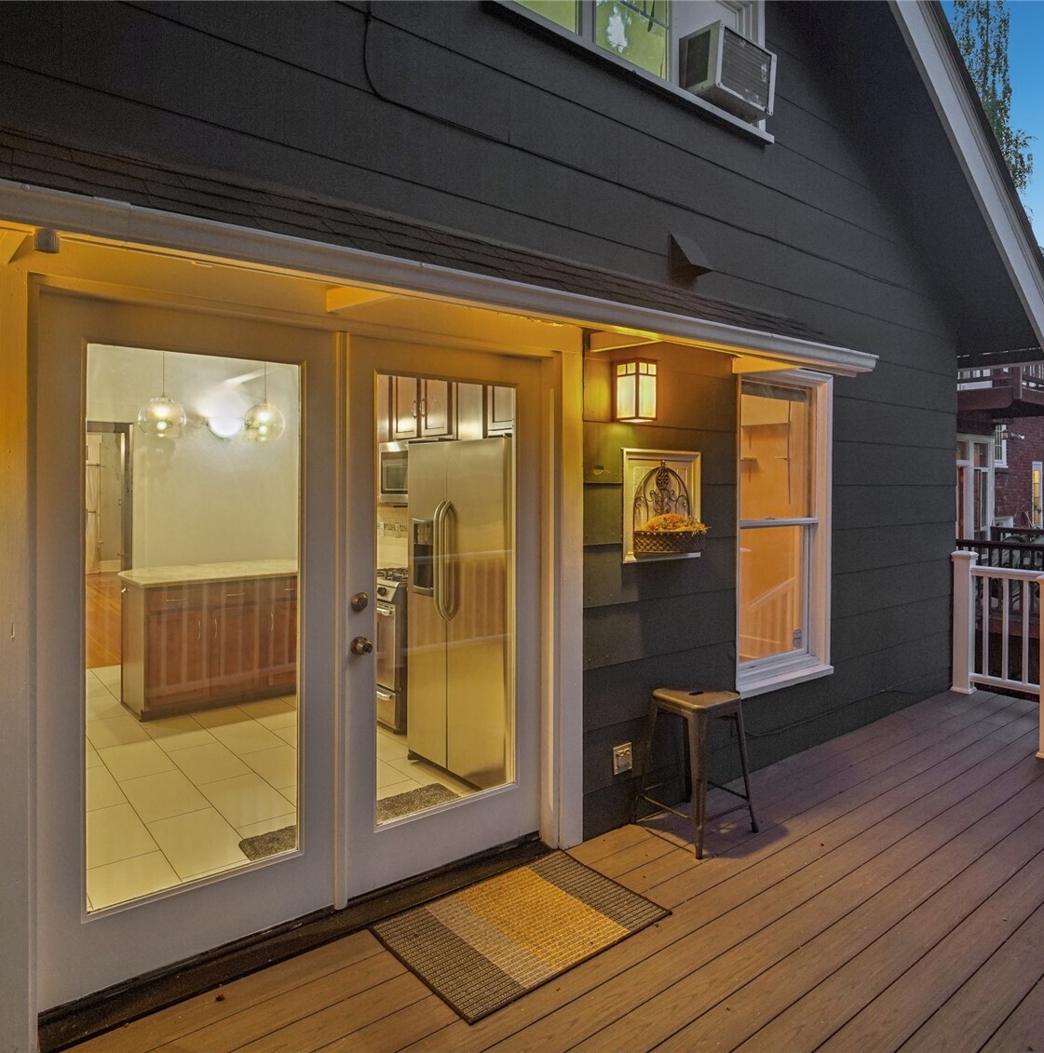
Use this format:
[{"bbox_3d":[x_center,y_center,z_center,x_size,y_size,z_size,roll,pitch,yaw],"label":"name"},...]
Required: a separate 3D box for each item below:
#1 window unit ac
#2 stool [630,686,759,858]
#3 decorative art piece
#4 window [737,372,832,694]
[{"bbox_3d":[1.027,-2.284,3.634,0.470,0.330,0.370,-1,2,-37],"label":"window unit ac"},{"bbox_3d":[0.789,1.086,3.235,0.420,0.610,0.420,-1,2,-37],"label":"stool"},{"bbox_3d":[0.728,-0.103,3.383,0.560,0.540,0.170,-1,2,-37],"label":"decorative art piece"},{"bbox_3d":[1.541,0.013,4.098,1.000,1.880,0.120,-1,2,-37],"label":"window"}]

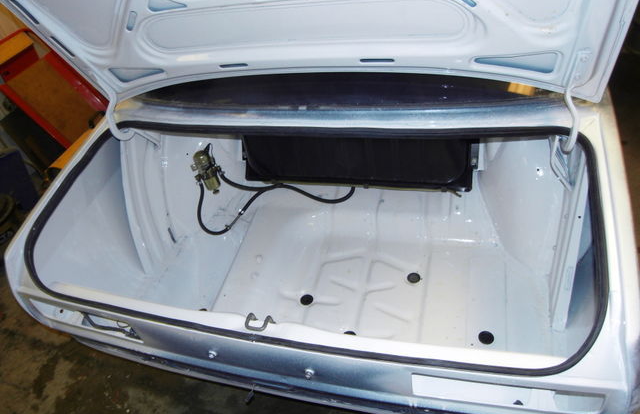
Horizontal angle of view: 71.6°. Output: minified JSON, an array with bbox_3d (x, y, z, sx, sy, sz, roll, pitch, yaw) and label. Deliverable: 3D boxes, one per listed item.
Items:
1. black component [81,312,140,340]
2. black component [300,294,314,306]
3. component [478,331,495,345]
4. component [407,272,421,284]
[{"bbox_3d":[-0.509,0.288,1.078,0.145,0.045,0.040,4,53,15],"label":"black component"},{"bbox_3d":[-0.042,0.298,1.415,0.041,0.012,0.041,-6,51,7],"label":"black component"},{"bbox_3d":[0.467,0.369,1.247,0.041,0.012,0.041,4,53,15],"label":"component"},{"bbox_3d":[0.296,0.226,1.400,0.041,0.012,0.041,4,53,15],"label":"component"}]

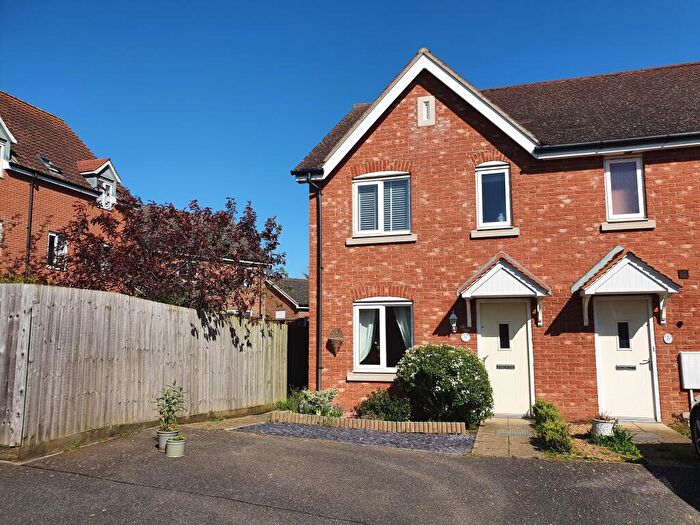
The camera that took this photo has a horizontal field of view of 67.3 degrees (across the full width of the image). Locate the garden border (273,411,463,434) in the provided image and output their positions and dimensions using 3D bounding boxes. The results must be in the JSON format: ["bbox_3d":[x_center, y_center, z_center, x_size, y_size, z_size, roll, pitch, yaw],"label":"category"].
[{"bbox_3d":[0.175,2.478,8.107,3.140,0.160,0.130,-3,-7,19],"label":"garden border"}]

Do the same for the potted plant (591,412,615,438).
[{"bbox_3d":[3.634,2.325,7.593,0.340,0.340,0.340,-2,-7,17],"label":"potted plant"}]

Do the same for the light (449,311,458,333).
[{"bbox_3d":[1.896,1.069,9.538,0.160,0.390,0.200,-2,-7,16],"label":"light"}]

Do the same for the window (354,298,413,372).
[{"bbox_3d":[0.628,1.400,10.037,1.170,1.430,0.100,-2,-7,16],"label":"window"}]

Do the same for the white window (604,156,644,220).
[{"bbox_3d":[4.772,-1.261,9.101,0.600,1.120,0.100,-2,-7,16],"label":"white window"}]

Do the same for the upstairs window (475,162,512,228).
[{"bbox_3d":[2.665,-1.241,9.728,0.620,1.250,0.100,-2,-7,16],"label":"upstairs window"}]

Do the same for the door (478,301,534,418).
[{"bbox_3d":[2.789,1.703,9.416,0.943,2.089,0.100,-2,-7,17],"label":"door"}]

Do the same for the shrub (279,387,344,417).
[{"bbox_3d":[-0.711,2.451,9.331,1.120,0.430,0.750,-2,-7,17],"label":"shrub"}]

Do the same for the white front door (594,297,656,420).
[{"bbox_3d":[4.657,1.613,8.862,0.908,2.061,0.100,-2,-7,17],"label":"white front door"}]

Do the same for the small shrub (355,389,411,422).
[{"bbox_3d":[0.528,2.424,8.963,0.940,0.500,0.720,-2,-7,16],"label":"small shrub"}]

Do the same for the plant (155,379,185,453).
[{"bbox_3d":[-2.295,1.927,6.690,0.380,0.890,0.370,-2,-7,16],"label":"plant"}]

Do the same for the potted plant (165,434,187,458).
[{"bbox_3d":[-2.159,2.259,6.524,0.270,0.260,0.270,-2,-7,17],"label":"potted plant"}]

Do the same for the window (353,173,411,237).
[{"bbox_3d":[0.622,-1.158,10.392,1.162,1.250,0.100,-2,-7,17],"label":"window"}]

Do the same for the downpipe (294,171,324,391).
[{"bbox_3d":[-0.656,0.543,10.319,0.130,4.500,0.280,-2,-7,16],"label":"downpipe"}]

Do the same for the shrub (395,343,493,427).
[{"bbox_3d":[1.544,2.024,8.807,1.560,1.270,1.350,-2,-7,17],"label":"shrub"}]

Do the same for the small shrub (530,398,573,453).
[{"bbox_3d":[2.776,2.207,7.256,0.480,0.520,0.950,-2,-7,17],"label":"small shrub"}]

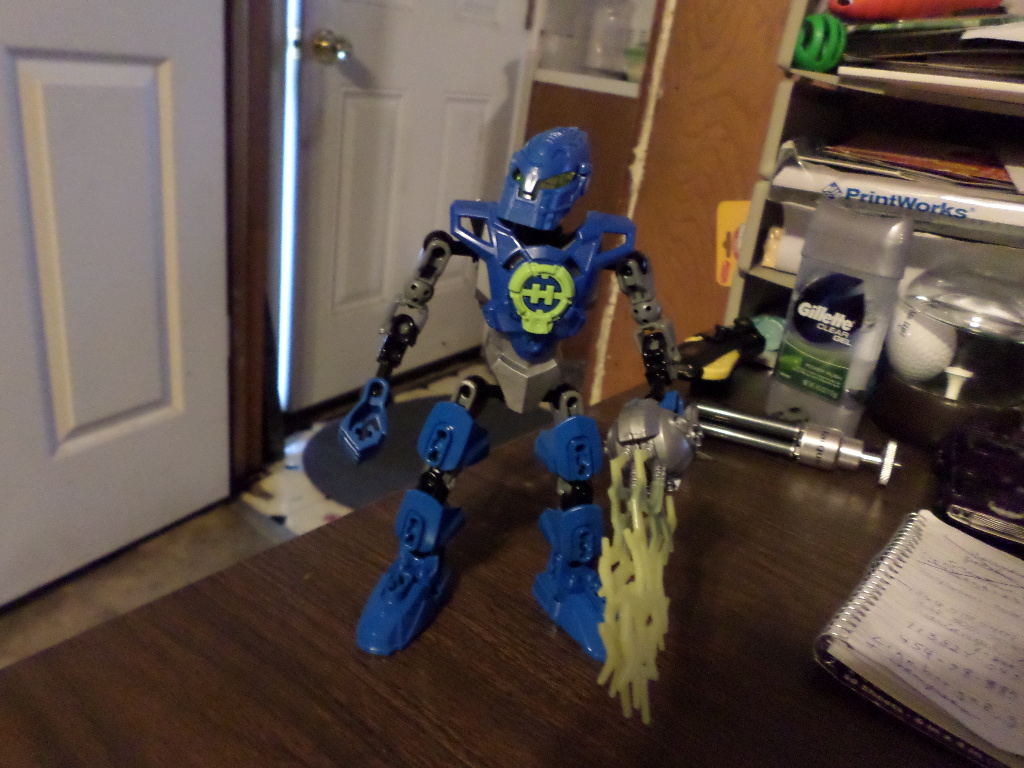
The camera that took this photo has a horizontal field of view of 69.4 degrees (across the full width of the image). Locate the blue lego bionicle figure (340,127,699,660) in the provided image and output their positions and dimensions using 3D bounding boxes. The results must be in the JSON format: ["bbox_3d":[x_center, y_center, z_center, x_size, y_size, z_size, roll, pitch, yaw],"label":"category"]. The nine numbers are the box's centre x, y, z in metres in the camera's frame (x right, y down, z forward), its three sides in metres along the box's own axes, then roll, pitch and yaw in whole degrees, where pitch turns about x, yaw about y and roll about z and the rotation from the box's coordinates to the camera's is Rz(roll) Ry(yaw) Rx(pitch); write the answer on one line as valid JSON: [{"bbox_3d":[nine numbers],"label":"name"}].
[{"bbox_3d":[0.002,0.007,0.248,0.117,0.178,0.066,5,22,-7],"label":"blue lego bionicle figure"}]

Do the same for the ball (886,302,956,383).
[{"bbox_3d":[0.271,-0.026,0.490,0.043,0.043,0.043,8,22,0],"label":"ball"}]

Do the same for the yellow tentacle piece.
[{"bbox_3d":[0.039,0.065,0.233,0.025,0.089,0.023,-1,8,4],"label":"yellow tentacle piece"}]

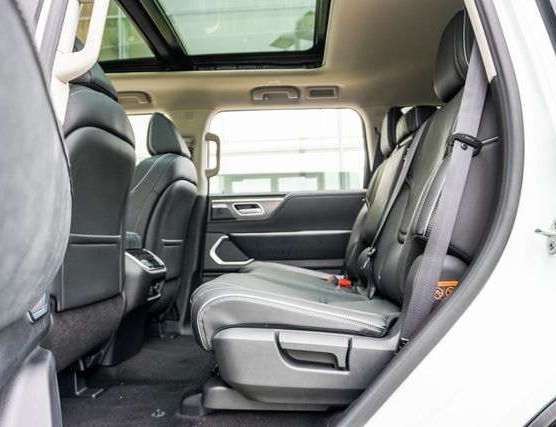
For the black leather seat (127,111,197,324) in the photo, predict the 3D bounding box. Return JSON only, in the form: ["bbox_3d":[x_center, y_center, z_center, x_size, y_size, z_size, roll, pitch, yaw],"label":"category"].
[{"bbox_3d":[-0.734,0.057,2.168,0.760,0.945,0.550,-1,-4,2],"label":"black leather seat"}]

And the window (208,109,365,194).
[{"bbox_3d":[0.069,-0.316,2.556,0.800,0.440,0.040,-1,6,2],"label":"window"}]

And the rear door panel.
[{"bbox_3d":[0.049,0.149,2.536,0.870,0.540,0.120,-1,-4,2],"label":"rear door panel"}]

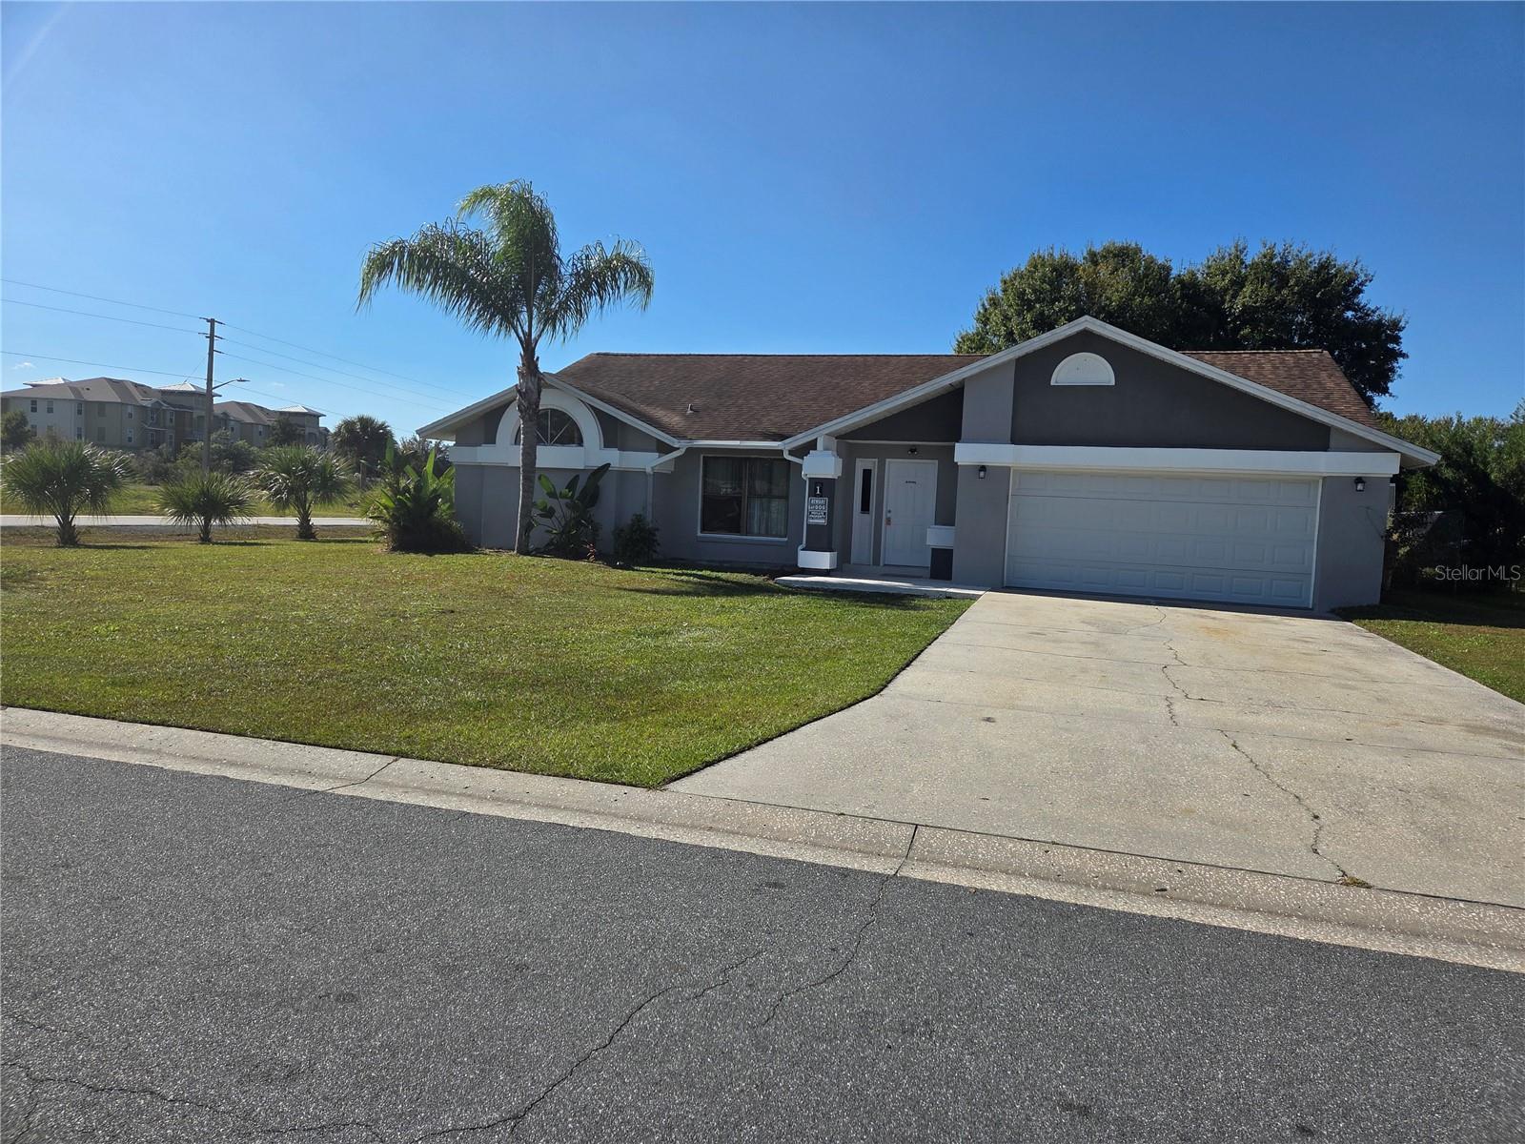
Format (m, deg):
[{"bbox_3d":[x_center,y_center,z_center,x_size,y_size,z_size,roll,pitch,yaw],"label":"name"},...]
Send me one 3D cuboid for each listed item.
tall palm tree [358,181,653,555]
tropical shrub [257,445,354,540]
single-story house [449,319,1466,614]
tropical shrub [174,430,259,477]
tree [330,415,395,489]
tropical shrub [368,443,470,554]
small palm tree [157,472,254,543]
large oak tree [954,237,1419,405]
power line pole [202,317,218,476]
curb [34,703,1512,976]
[{"bbox_3d":[-5.149,-4.059,20.317,5.806,7.394,5.600,4,4,17],"label":"tall palm tree"},{"bbox_3d":[-10.072,-1.762,22.336,2.059,2.060,2.000,4,4,17],"label":"tropical shrub"},{"bbox_3d":[3.740,-2.929,25.512,18.700,5.450,15.400,4,4,17],"label":"single-story house"},{"bbox_3d":[-38.768,-7.738,71.972,5.888,4.721,5.000,4,4,17],"label":"tropical shrub"},{"bbox_3d":[-27.638,-7.718,70.029,4.357,6.178,4.200,4,4,17],"label":"tree"},{"bbox_3d":[-6.859,-1.475,20.222,2.004,2.149,2.000,4,4,17],"label":"tropical shrub"},{"bbox_3d":[-11.187,-1.294,20.395,1.927,1.412,1.900,4,4,17],"label":"small palm tree"},{"bbox_3d":[15.225,-6.250,37.458,16.401,11.847,13.000,4,4,17],"label":"large oak tree"},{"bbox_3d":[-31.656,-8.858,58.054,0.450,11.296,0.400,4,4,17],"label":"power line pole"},{"bbox_3d":[-0.972,1.249,5.410,8.982,0.130,0.570,4,4,17],"label":"curb"}]

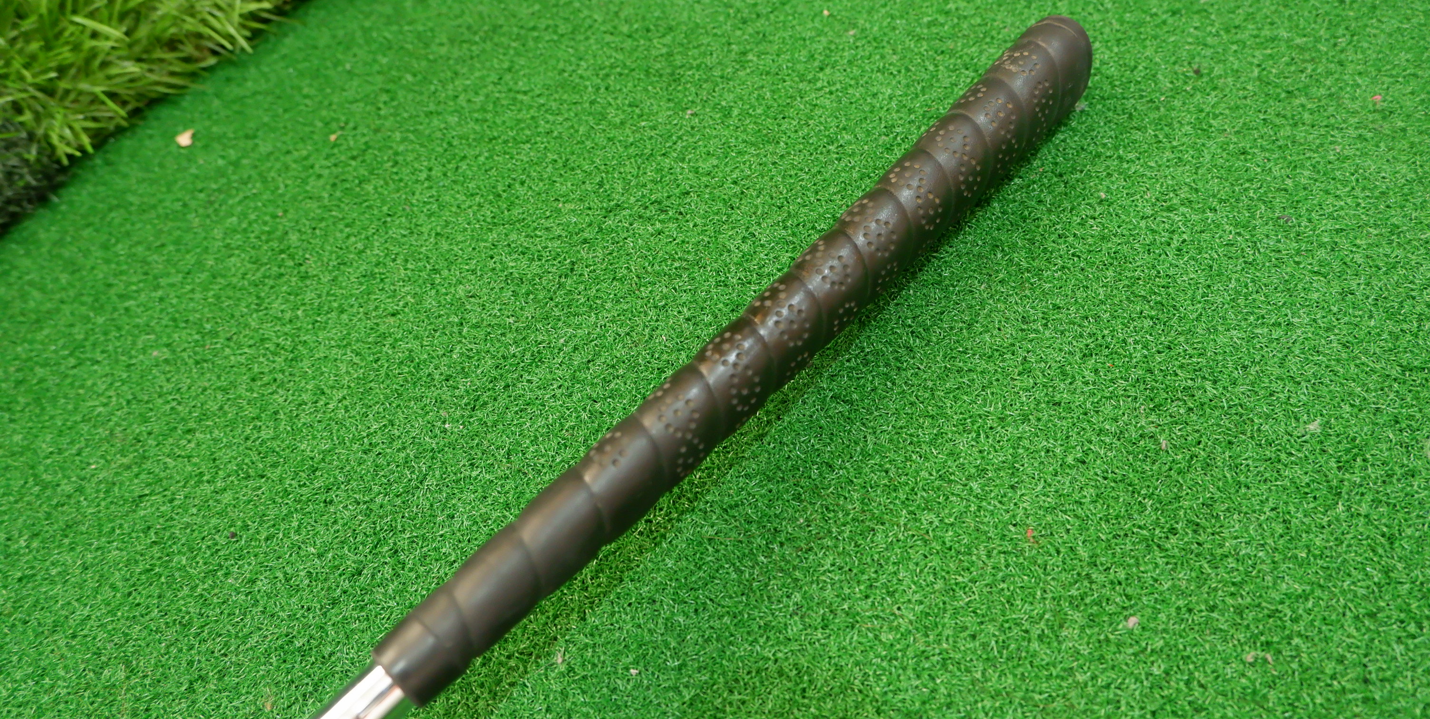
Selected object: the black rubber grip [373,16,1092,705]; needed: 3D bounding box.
[{"bbox_3d":[0.021,-0.012,0.255,0.027,0.027,0.270,37,69,29],"label":"black rubber grip"}]

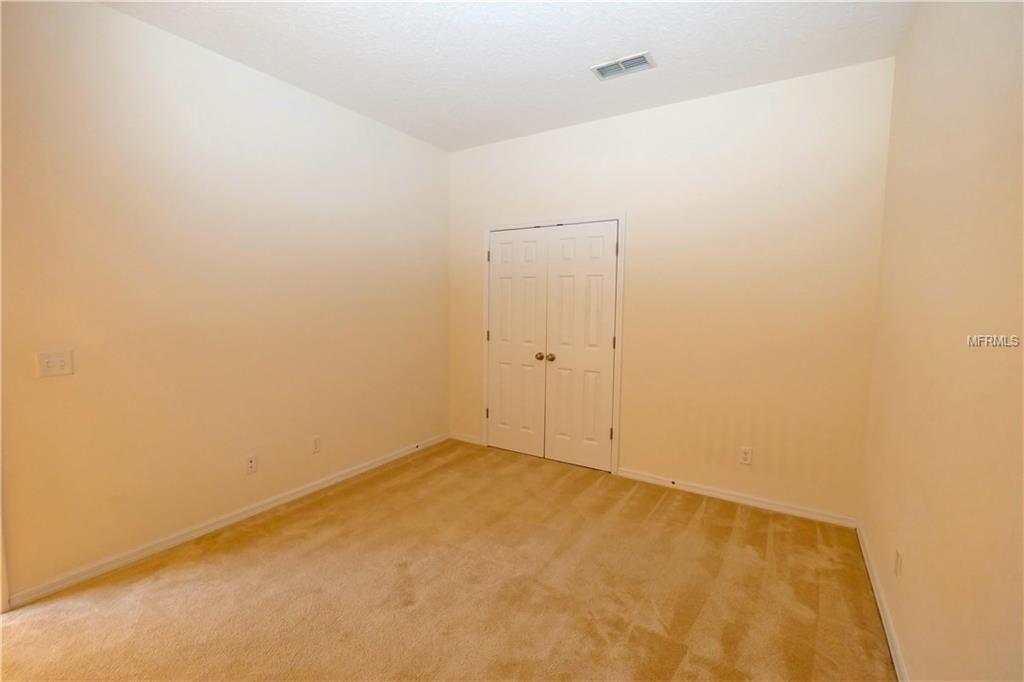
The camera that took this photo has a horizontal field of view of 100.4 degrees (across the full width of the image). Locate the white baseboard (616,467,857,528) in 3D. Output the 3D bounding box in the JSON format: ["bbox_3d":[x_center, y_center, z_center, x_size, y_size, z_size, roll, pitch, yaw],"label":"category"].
[{"bbox_3d":[1.519,1.113,3.083,1.540,0.078,0.016,4,6,31],"label":"white baseboard"}]

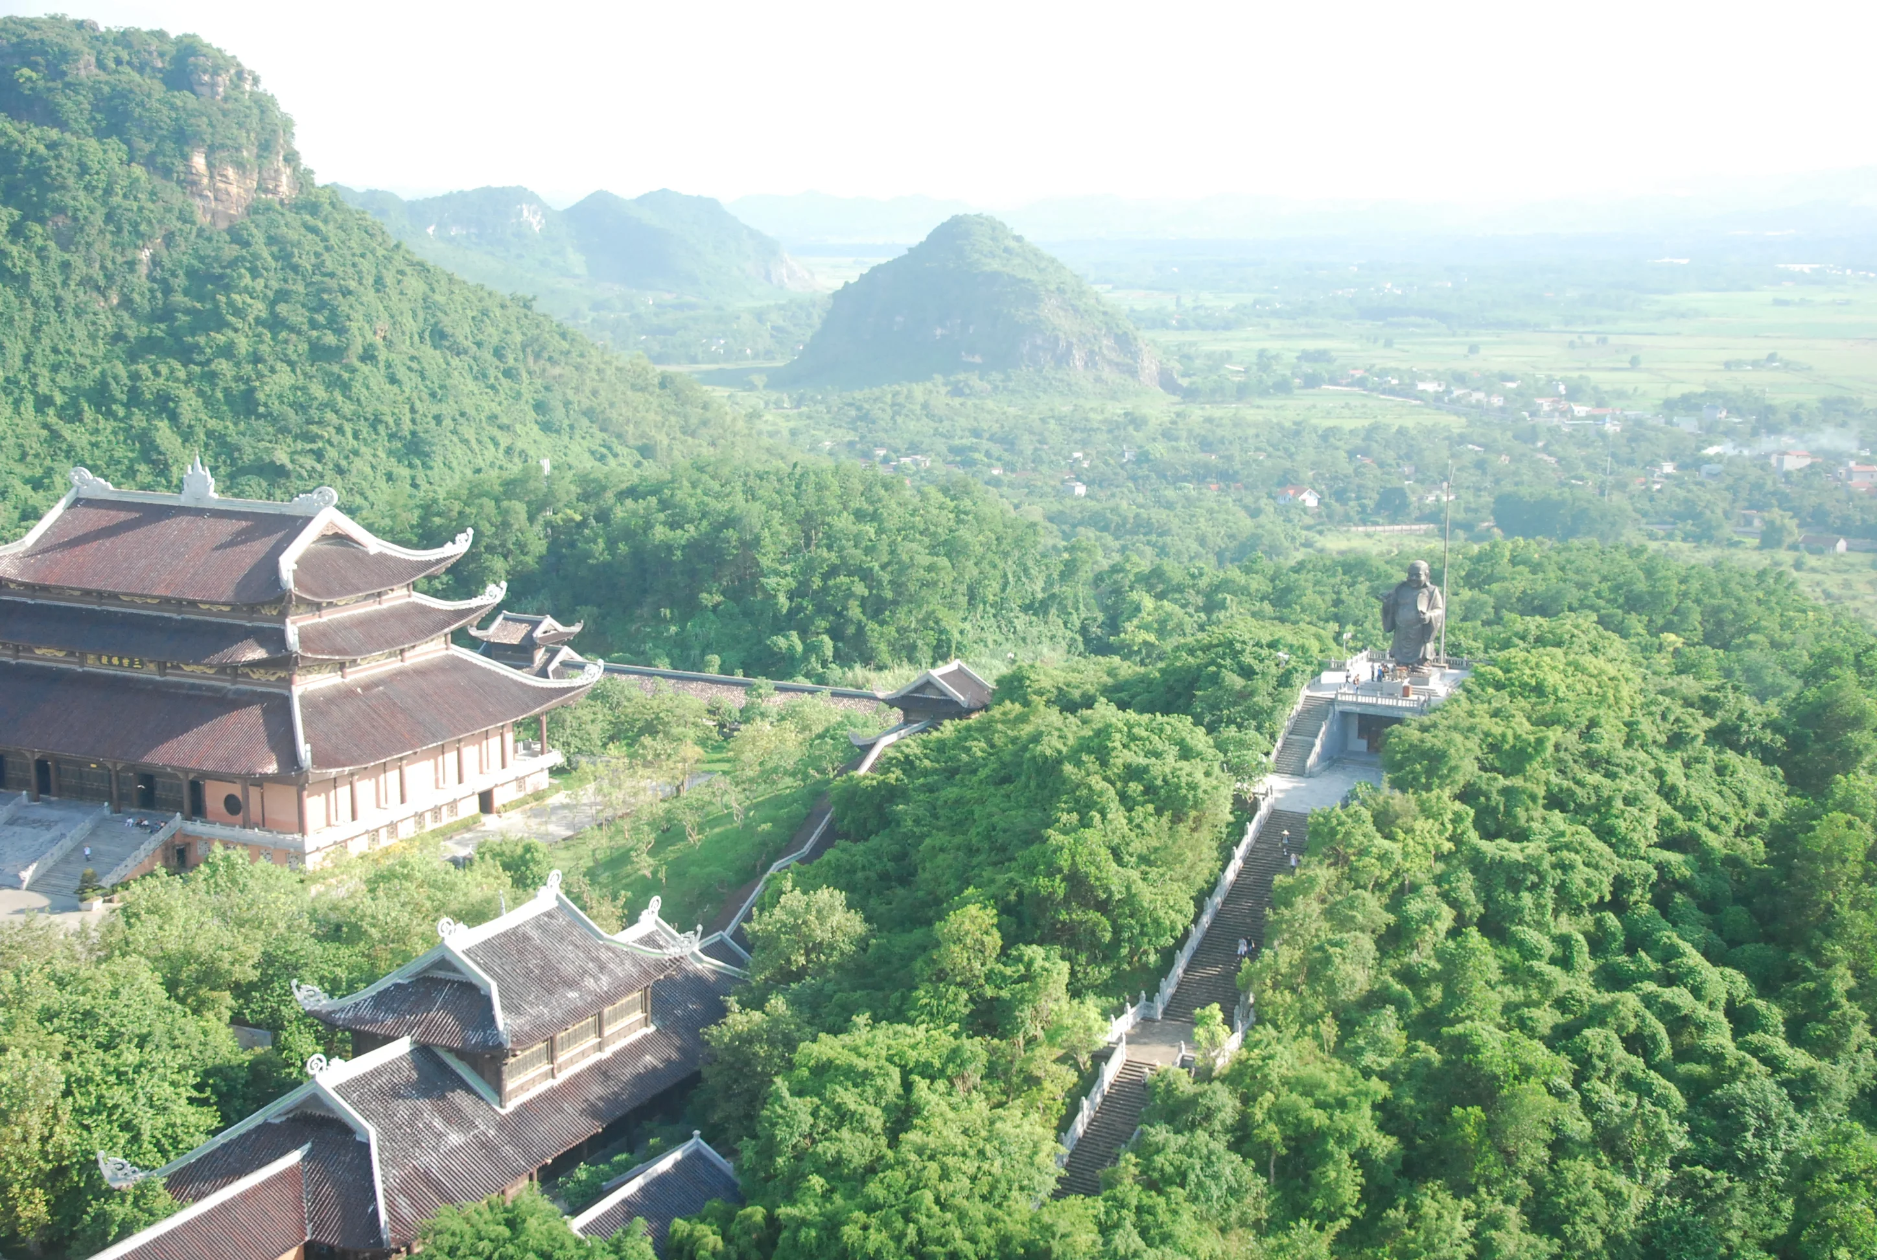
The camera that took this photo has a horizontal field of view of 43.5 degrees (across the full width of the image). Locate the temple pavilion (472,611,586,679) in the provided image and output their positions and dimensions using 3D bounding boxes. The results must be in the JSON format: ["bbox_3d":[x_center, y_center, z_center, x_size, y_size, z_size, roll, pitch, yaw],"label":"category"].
[{"bbox_3d":[-55.954,2.636,319.510,14.000,10.200,12.000,5,11,26],"label":"temple pavilion"}]

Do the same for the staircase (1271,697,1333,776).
[{"bbox_3d":[32.741,9.183,209.179,3.400,5.600,8.961,5,11,26],"label":"staircase"}]

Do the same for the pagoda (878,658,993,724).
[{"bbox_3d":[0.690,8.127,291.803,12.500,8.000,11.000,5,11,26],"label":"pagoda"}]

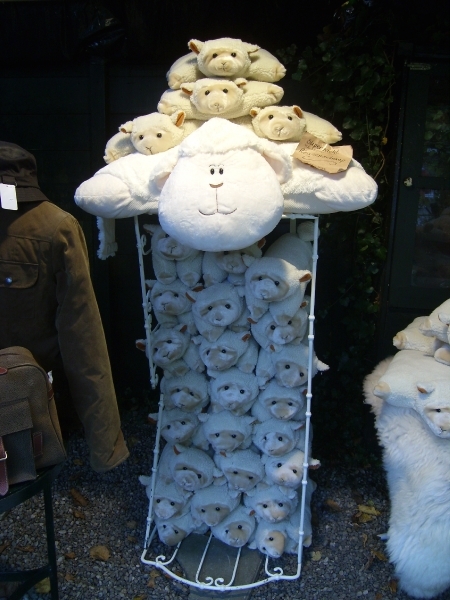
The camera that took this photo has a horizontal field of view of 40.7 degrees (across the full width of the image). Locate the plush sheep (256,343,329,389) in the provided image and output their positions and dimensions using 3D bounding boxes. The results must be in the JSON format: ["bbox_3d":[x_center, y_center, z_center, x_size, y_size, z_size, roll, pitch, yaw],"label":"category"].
[{"bbox_3d":[0.225,0.194,1.999,0.210,0.160,0.250,7,15,7],"label":"plush sheep"}]

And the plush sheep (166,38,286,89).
[{"bbox_3d":[0.013,-0.698,1.826,0.335,0.140,0.280,-2,14,5],"label":"plush sheep"}]

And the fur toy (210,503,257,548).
[{"bbox_3d":[0.020,0.763,2.240,0.175,0.160,0.240,-9,22,2],"label":"fur toy"}]

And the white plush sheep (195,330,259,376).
[{"bbox_3d":[0.022,0.158,2.021,0.200,0.160,0.250,1,14,16],"label":"white plush sheep"}]

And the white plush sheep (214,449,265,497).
[{"bbox_3d":[0.060,0.578,2.194,0.175,0.160,0.240,9,19,-1],"label":"white plush sheep"}]

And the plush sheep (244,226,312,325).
[{"bbox_3d":[0.182,-0.102,1.878,0.195,0.210,0.280,12,33,12],"label":"plush sheep"}]

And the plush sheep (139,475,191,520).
[{"bbox_3d":[-0.189,0.668,2.207,0.175,0.160,0.240,8,20,4],"label":"plush sheep"}]

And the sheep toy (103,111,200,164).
[{"bbox_3d":[-0.169,-0.477,1.827,0.310,0.145,0.260,-2,16,13],"label":"sheep toy"}]

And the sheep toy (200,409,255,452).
[{"bbox_3d":[0.015,0.427,2.103,0.190,0.150,0.250,3,15,6],"label":"sheep toy"}]

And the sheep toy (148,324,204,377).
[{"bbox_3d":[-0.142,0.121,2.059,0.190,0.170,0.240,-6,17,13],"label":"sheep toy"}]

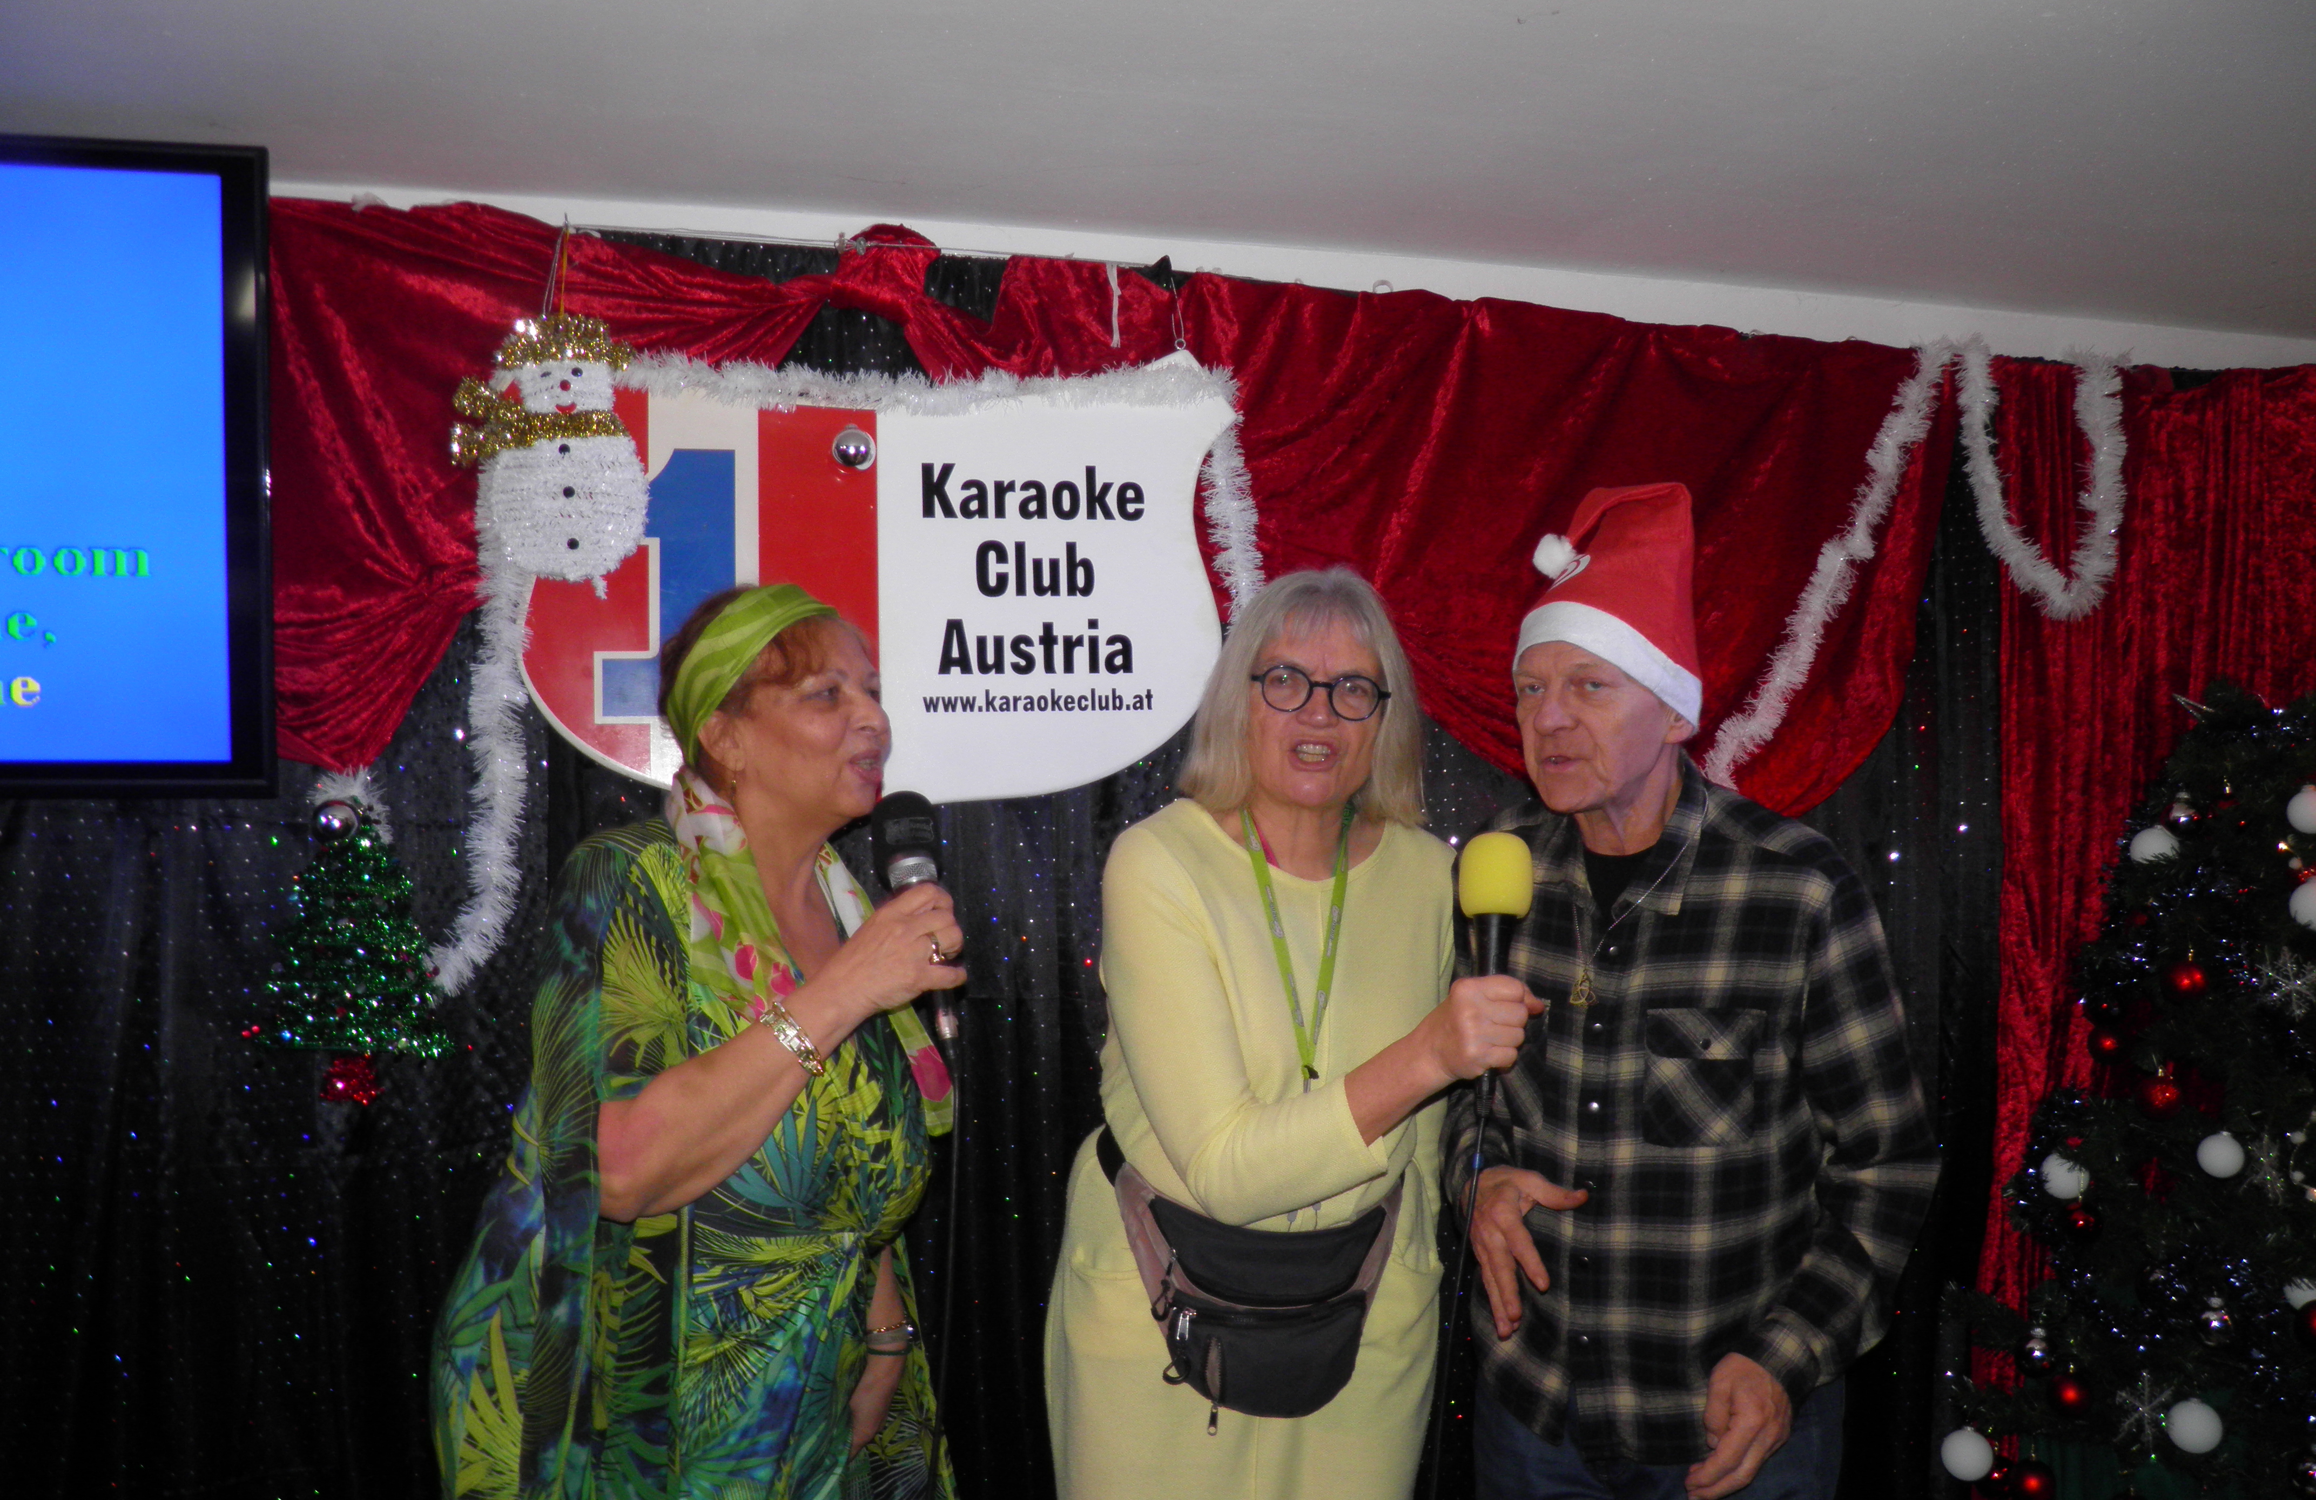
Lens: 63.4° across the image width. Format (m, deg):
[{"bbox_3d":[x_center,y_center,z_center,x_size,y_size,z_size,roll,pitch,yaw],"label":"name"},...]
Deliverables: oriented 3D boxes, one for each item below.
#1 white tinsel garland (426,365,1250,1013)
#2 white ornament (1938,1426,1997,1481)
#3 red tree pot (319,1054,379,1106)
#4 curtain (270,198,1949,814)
[{"bbox_3d":[-0.358,-0.124,2.457,1.128,0.822,0.100,-1,2,-20],"label":"white tinsel garland"},{"bbox_3d":[1.209,1.055,2.800,0.077,0.081,0.077,-1,2,-20],"label":"white ornament"},{"bbox_3d":[-1.019,0.415,2.360,0.071,0.065,0.055,0,2,-16],"label":"red tree pot"},{"bbox_3d":[0.067,-0.287,2.650,2.651,0.831,0.140,-1,2,-20],"label":"curtain"}]

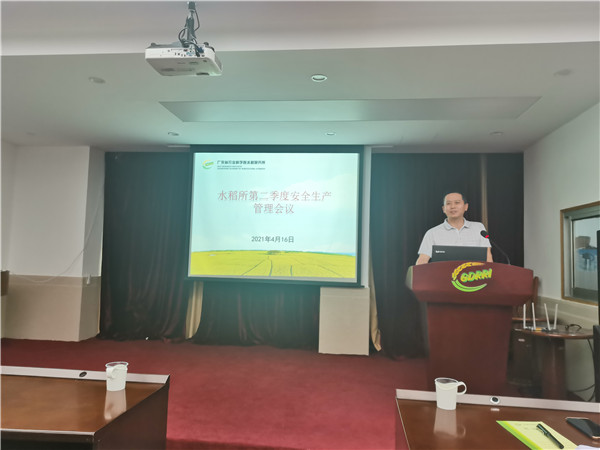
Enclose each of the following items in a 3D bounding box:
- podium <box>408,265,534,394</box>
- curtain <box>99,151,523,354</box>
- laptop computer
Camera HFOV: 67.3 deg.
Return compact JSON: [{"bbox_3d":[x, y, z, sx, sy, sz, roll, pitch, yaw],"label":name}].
[{"bbox_3d":[1.091,0.836,3.000,0.740,1.180,0.500,1,-4,9],"label":"podium"},{"bbox_3d":[0.005,0.304,5.874,5.580,2.580,0.250,1,-4,7],"label":"curtain"},{"bbox_3d":[1.046,0.261,3.008,0.350,0.230,0.290,1,-4,7],"label":"laptop computer"}]

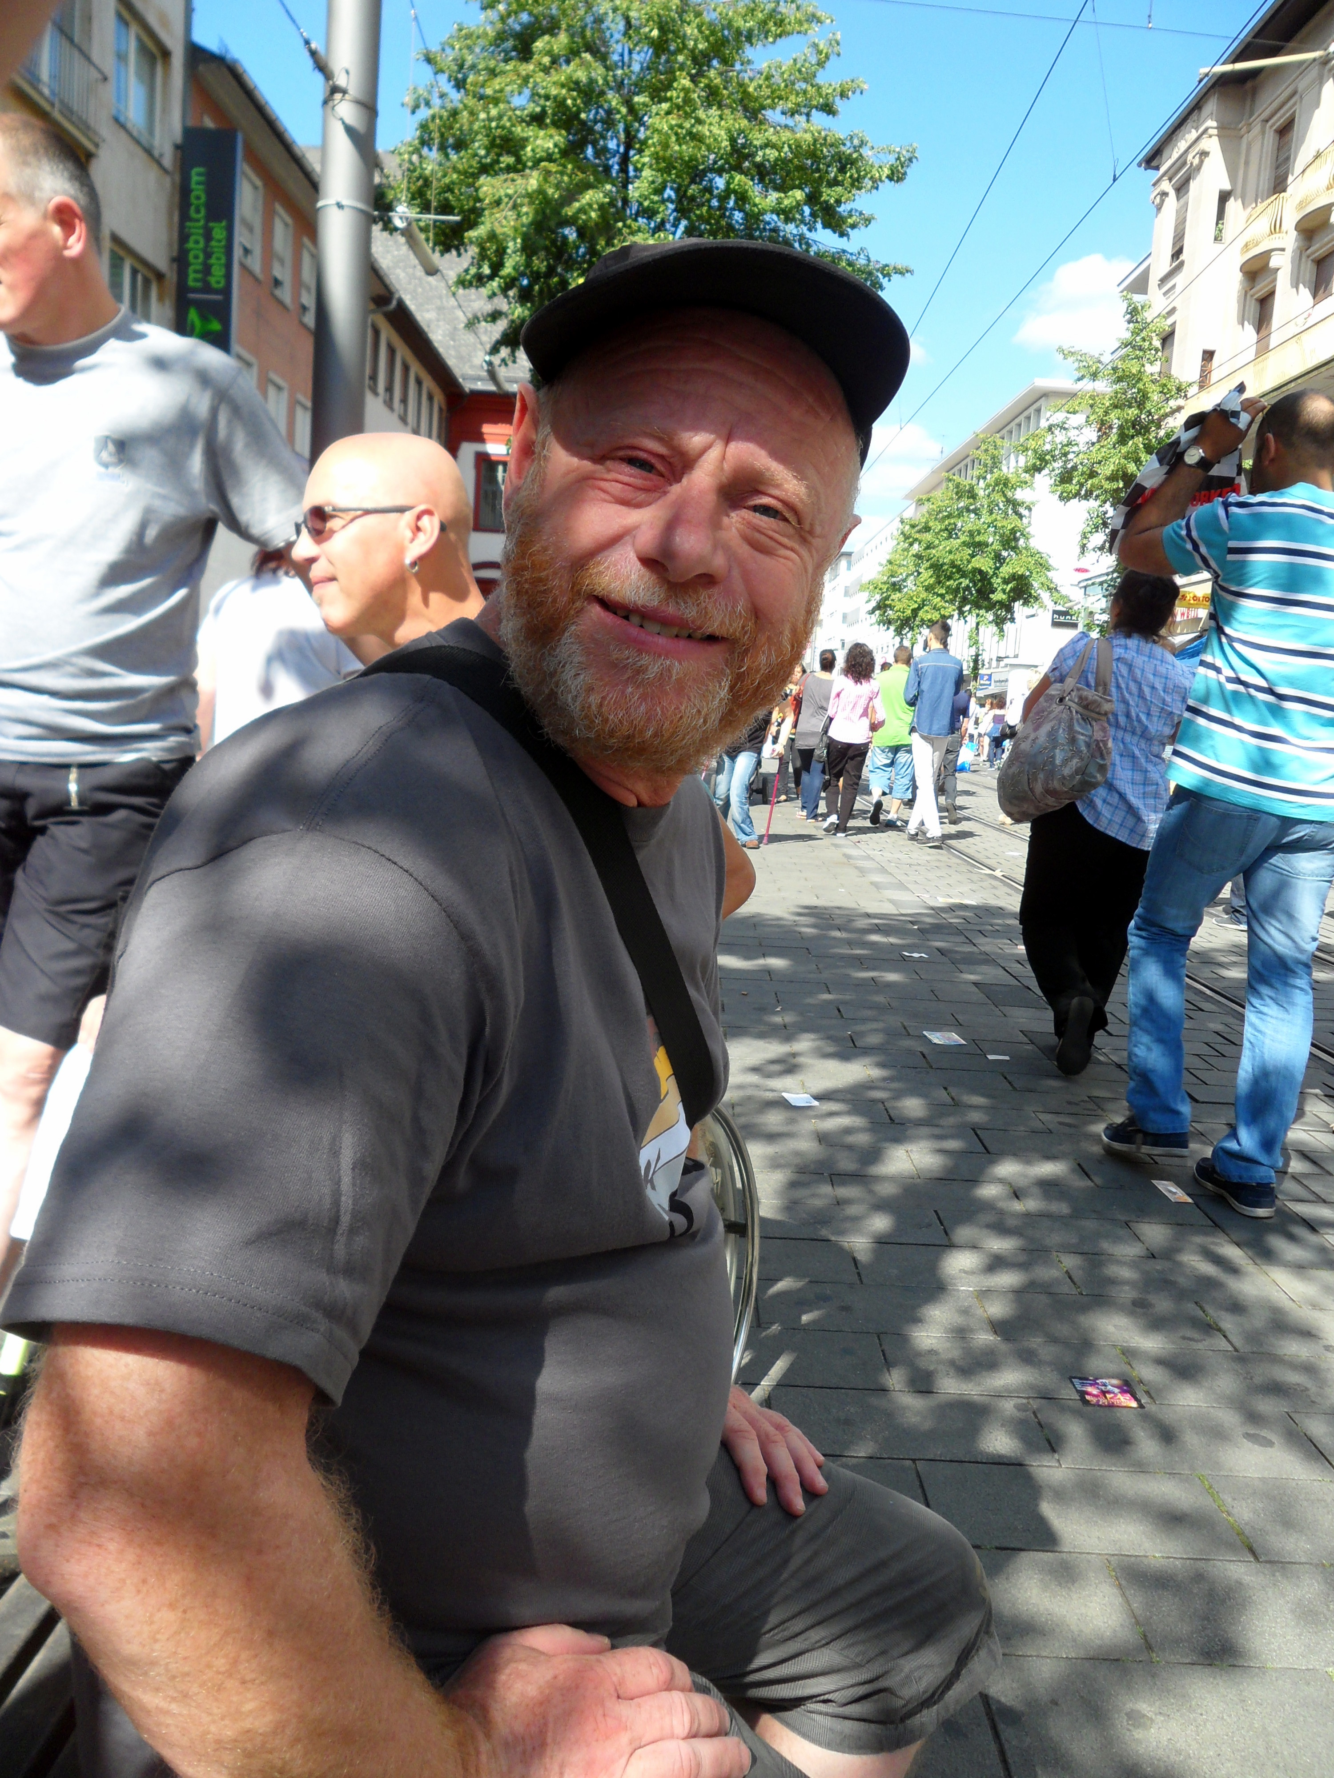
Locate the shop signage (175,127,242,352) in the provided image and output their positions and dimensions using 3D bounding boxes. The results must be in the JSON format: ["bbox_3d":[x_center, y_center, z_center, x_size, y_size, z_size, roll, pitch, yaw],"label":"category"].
[{"bbox_3d":[-6.115,-8.514,18.500,0.730,3.150,0.190,3,8,0],"label":"shop signage"}]

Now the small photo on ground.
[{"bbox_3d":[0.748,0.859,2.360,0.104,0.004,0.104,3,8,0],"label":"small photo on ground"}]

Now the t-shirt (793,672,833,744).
[{"bbox_3d":[1.461,-1.699,13.200,0.480,0.720,0.300,3,8,0],"label":"t-shirt"}]

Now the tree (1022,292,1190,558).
[{"bbox_3d":[7.776,-6.070,24.000,3.300,8.300,3.300,3,8,0],"label":"tree"}]

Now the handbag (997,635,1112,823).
[{"bbox_3d":[1.283,-0.523,4.600,0.330,0.580,0.200,7,9,25],"label":"handbag"}]

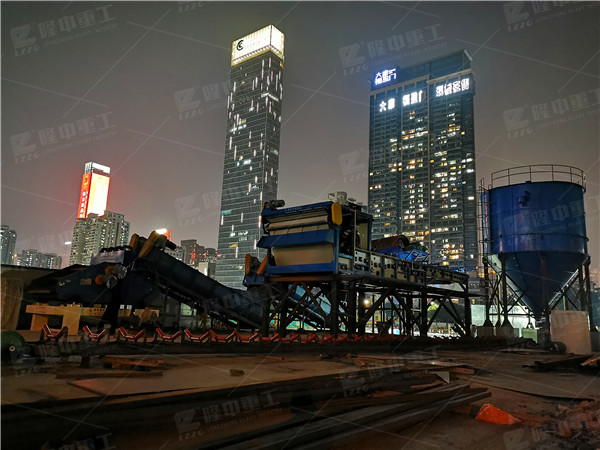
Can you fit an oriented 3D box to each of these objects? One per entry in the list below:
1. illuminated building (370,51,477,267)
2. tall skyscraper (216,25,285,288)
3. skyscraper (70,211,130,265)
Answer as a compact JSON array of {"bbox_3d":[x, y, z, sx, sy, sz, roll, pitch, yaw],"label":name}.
[{"bbox_3d":[93.930,-27.250,358.150,80.510,196.000,21.340,-6,-13,38],"label":"illuminated building"},{"bbox_3d":[-38.870,-44.440,366.520,43.340,222.000,17.160,-6,-13,37],"label":"tall skyscraper"},{"bbox_3d":[-226.480,39.260,530.170,42.000,102.000,34.000,-6,-13,37],"label":"skyscraper"}]

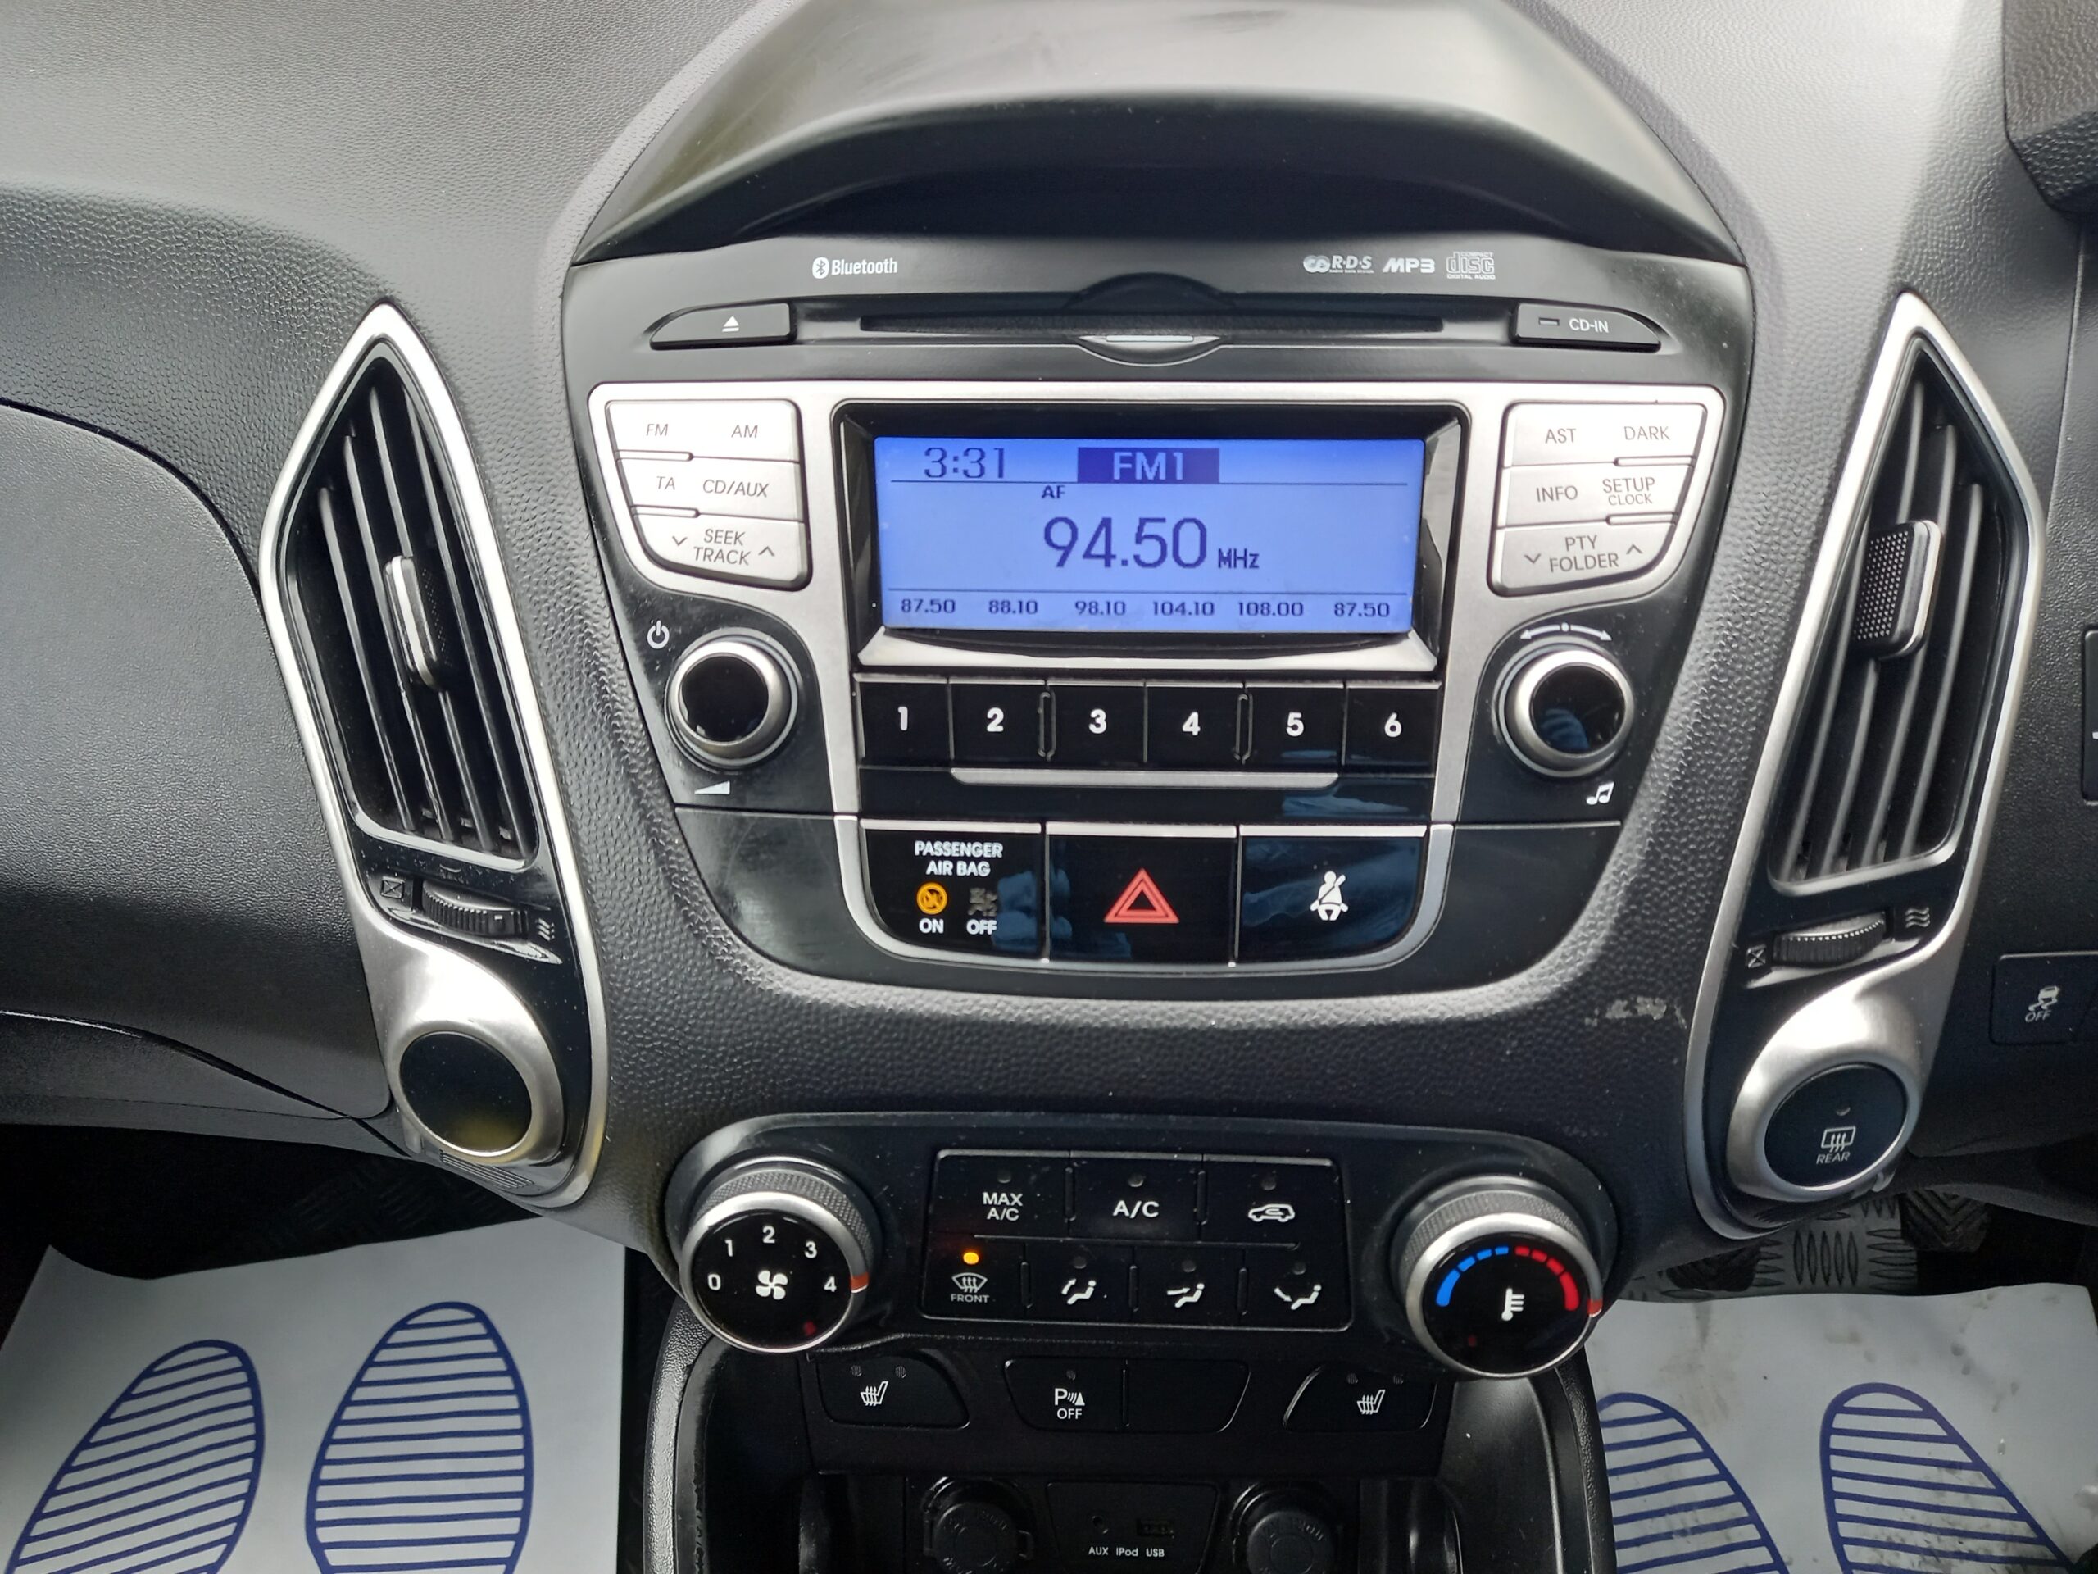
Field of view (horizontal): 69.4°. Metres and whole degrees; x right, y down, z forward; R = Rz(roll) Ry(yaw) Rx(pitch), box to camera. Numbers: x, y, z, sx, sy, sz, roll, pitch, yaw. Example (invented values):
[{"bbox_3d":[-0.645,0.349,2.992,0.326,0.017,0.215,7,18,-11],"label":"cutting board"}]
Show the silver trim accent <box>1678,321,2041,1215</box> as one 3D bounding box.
[{"bbox_3d":[0.188,-0.004,0.354,0.062,0.216,0.038,8,8,-2],"label":"silver trim accent"}]

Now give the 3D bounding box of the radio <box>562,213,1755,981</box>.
[{"bbox_3d":[0.025,-0.041,0.362,0.264,0.176,0.055,1,4,3],"label":"radio"}]

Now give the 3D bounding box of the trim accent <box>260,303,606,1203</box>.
[{"bbox_3d":[-0.149,-0.007,0.372,0.062,0.216,0.038,-7,7,8],"label":"trim accent"}]

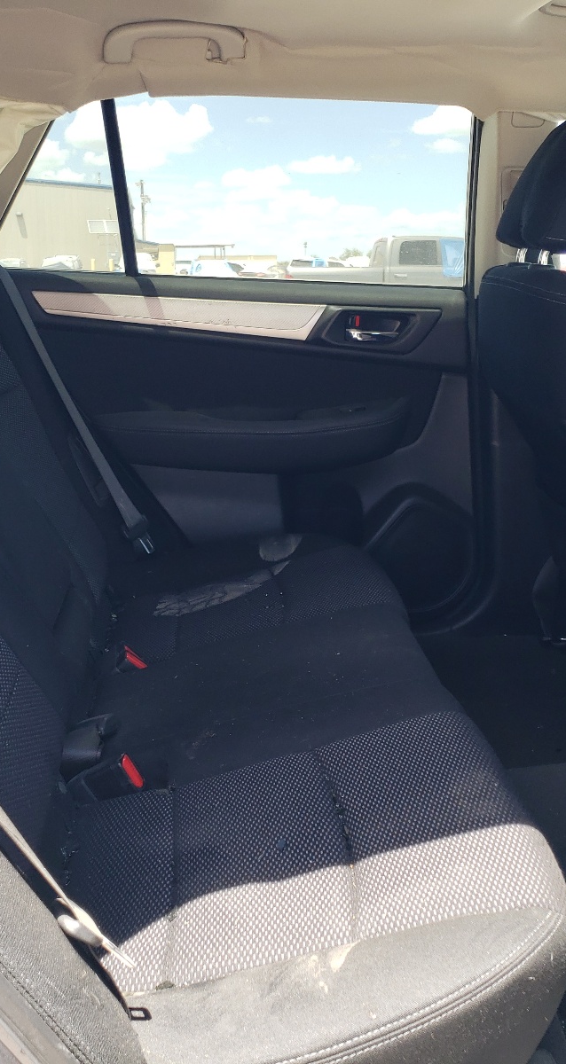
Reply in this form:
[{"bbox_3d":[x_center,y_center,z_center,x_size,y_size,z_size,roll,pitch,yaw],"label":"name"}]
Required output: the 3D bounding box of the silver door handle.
[{"bbox_3d":[0.174,-0.381,2.050,0.103,0.026,0.024,0,15,-5],"label":"silver door handle"}]

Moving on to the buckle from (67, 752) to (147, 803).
[{"bbox_3d":[-0.213,0.297,1.290,0.078,0.042,0.028,-20,12,7],"label":"buckle"}]

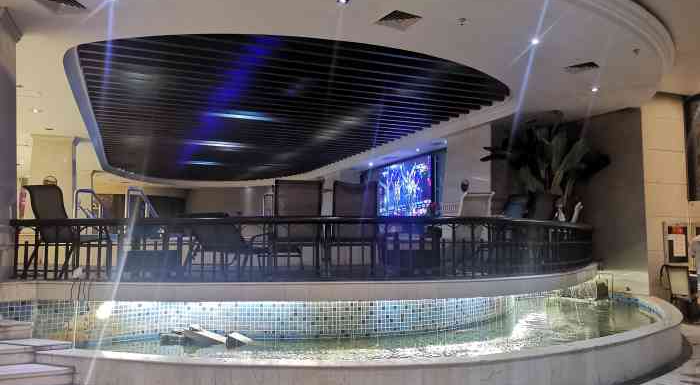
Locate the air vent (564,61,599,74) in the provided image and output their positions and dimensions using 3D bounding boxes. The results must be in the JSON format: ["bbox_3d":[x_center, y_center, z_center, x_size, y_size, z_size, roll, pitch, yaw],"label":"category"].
[{"bbox_3d":[2.860,-1.532,6.729,0.340,0.050,0.340,-4,-6,44],"label":"air vent"}]

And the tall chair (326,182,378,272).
[{"bbox_3d":[0.020,0.456,6.635,0.600,1.120,0.740,1,-5,-9],"label":"tall chair"}]

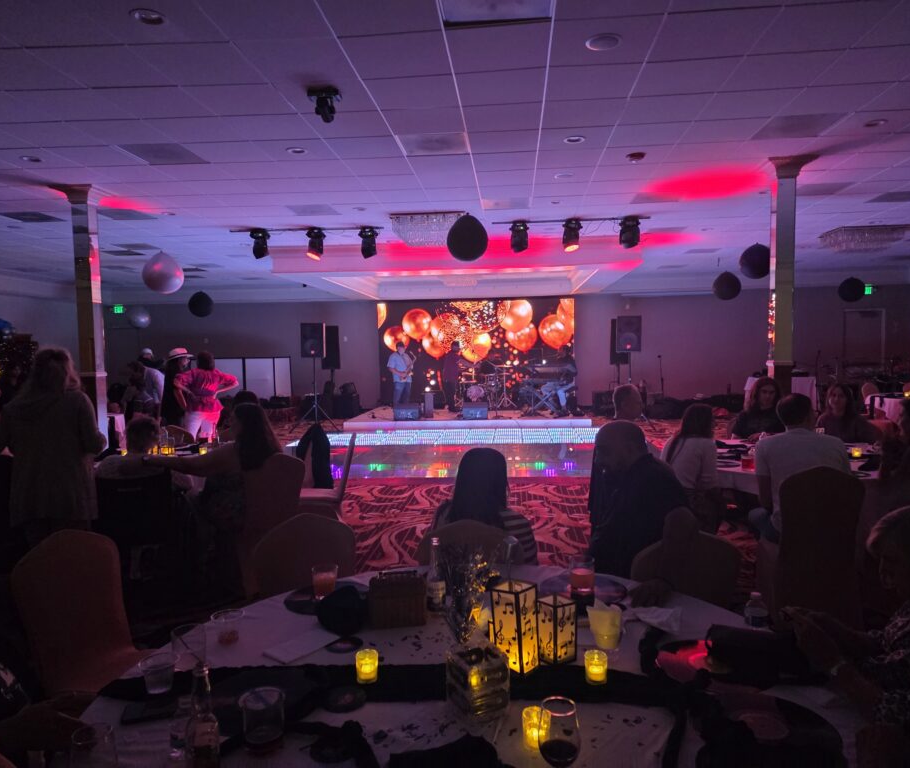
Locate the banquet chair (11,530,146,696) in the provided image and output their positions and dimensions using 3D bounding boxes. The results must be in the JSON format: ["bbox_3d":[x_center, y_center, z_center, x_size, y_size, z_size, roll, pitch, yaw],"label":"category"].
[{"bbox_3d":[-1.228,1.010,2.417,0.570,0.910,0.450,1,3,36],"label":"banquet chair"}]

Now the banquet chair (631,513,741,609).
[{"bbox_3d":[0.763,0.983,2.695,0.470,0.920,0.550,-2,3,-20],"label":"banquet chair"}]

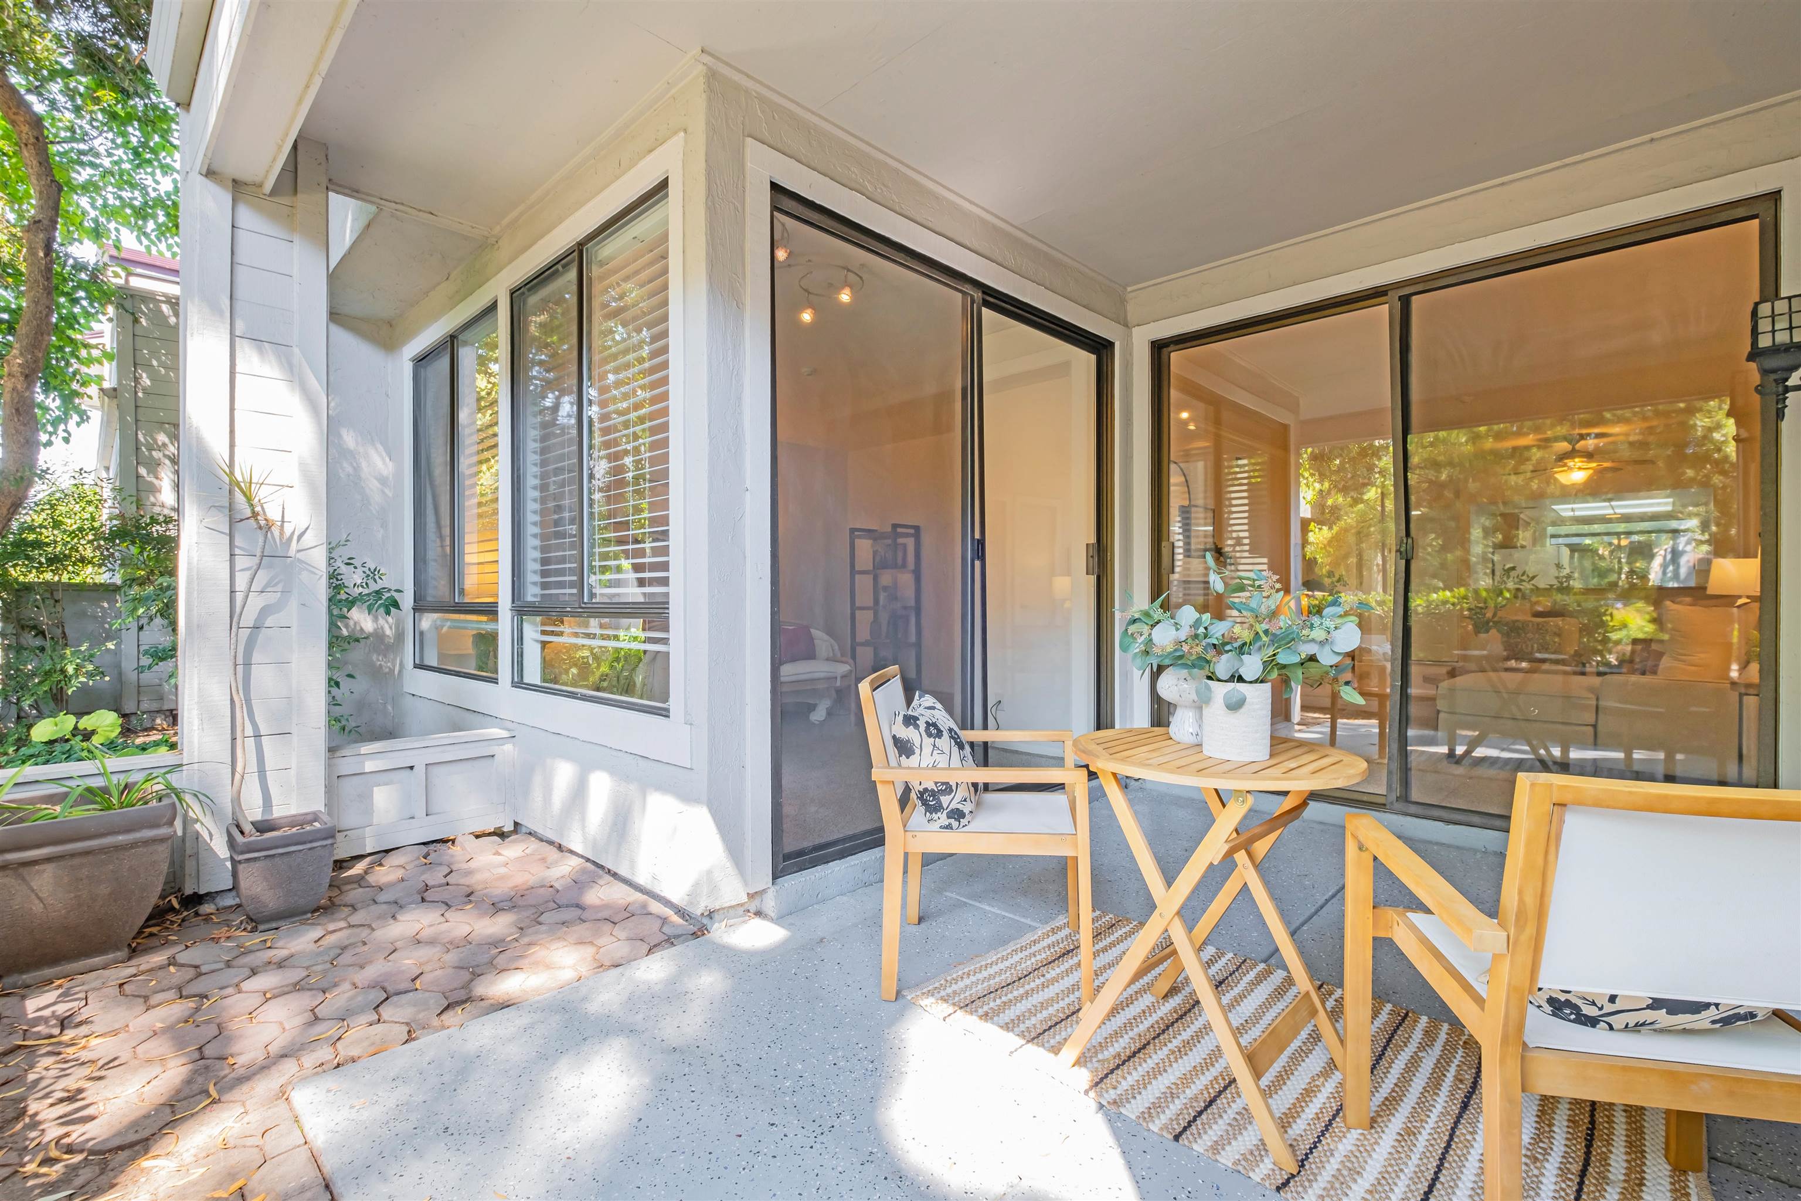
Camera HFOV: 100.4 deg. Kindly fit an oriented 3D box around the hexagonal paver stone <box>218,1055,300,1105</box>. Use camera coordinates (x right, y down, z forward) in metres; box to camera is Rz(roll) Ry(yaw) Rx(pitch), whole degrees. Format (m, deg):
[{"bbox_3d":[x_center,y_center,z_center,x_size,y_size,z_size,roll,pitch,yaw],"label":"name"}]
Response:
[{"bbox_3d":[-1.340,1.015,1.560,0.145,0.050,0.145,0,0,6],"label":"hexagonal paver stone"}]

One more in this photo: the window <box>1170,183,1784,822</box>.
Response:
[{"bbox_3d":[2.060,-0.210,3.130,2.100,2.180,0.100,0,0,43],"label":"window"}]

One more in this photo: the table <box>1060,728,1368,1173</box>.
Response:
[{"bbox_3d":[0.655,0.656,1.595,0.575,0.675,0.575,0,0,44],"label":"table"}]

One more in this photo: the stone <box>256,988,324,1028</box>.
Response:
[{"bbox_3d":[-1.500,1.015,1.845,0.145,0.050,0.145,0,0,6],"label":"stone"}]

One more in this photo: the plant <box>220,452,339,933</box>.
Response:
[{"bbox_3d":[-1.960,0.282,2.385,0.280,1.420,0.280,0,0,-45],"label":"plant"}]

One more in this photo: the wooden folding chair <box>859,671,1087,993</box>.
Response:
[{"bbox_3d":[0.213,0.597,2.070,0.580,0.800,0.510,0,0,7],"label":"wooden folding chair"}]

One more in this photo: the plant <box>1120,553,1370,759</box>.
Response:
[{"bbox_3d":[0.733,0.113,1.600,0.500,0.420,0.400,0,0,12],"label":"plant"}]

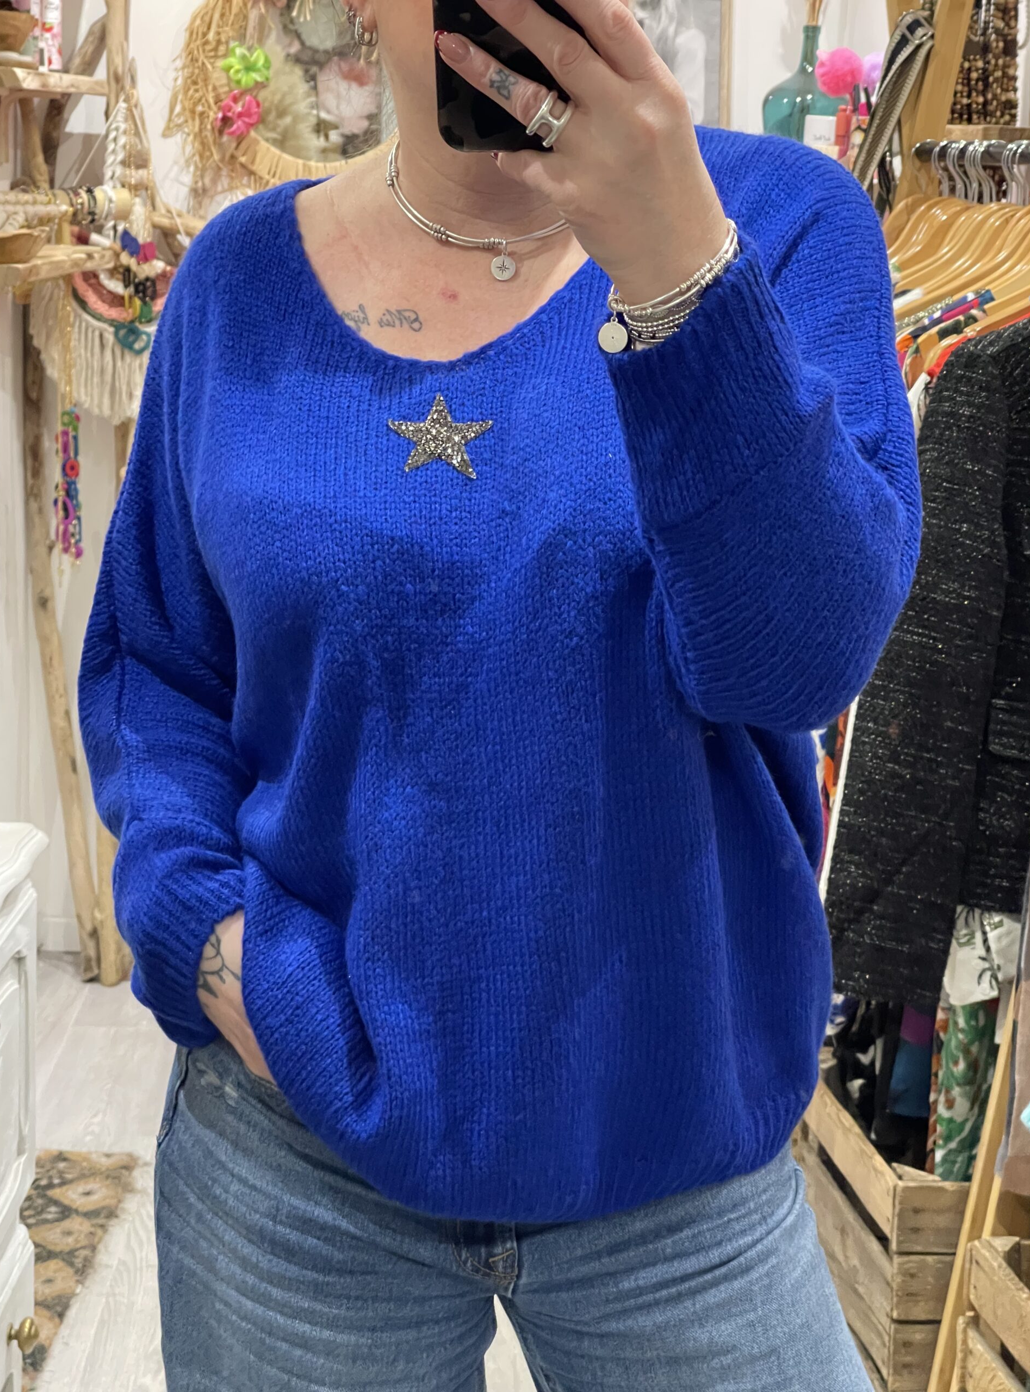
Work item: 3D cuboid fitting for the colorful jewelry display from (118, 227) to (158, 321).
[{"bbox_3d":[-0.659,-0.734,4.500,0.072,0.168,0.045,1,8,0],"label":"colorful jewelry display"}]

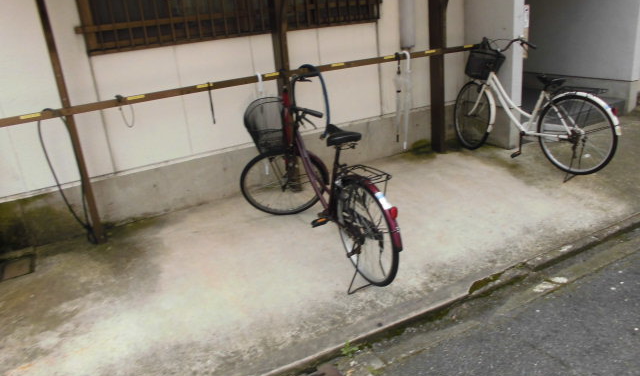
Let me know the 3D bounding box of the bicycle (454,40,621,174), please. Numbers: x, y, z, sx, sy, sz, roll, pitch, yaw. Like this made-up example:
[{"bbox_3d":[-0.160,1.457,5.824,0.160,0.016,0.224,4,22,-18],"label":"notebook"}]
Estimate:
[{"bbox_3d":[1.769,-0.734,4.292,0.560,1.070,1.790,-18,23,-27],"label":"bicycle"}]

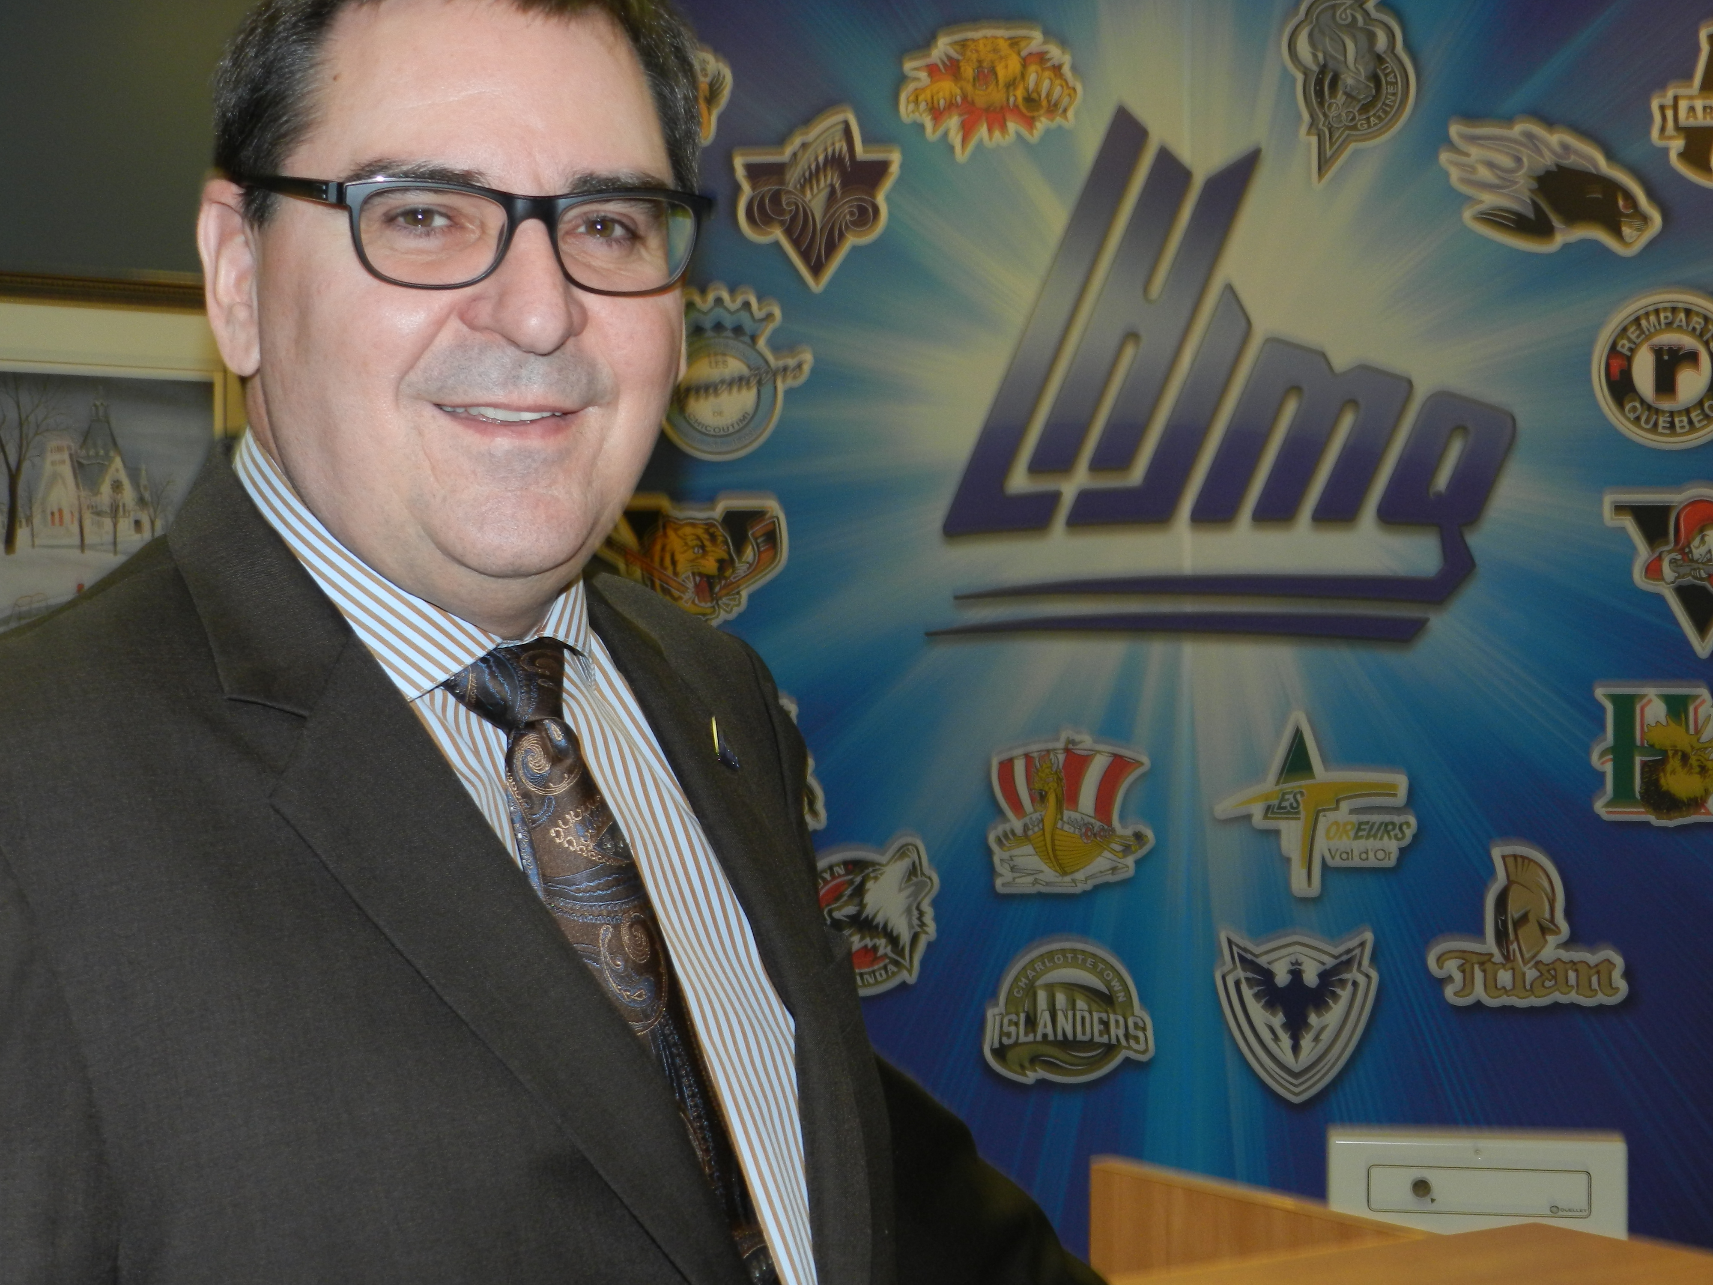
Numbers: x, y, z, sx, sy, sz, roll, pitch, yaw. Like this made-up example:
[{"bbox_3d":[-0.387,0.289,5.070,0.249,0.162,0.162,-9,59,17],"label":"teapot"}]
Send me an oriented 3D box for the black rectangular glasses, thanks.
[{"bbox_3d":[-0.142,-0.149,1.100,0.145,0.043,0.139,-1,10,-26],"label":"black rectangular glasses"}]

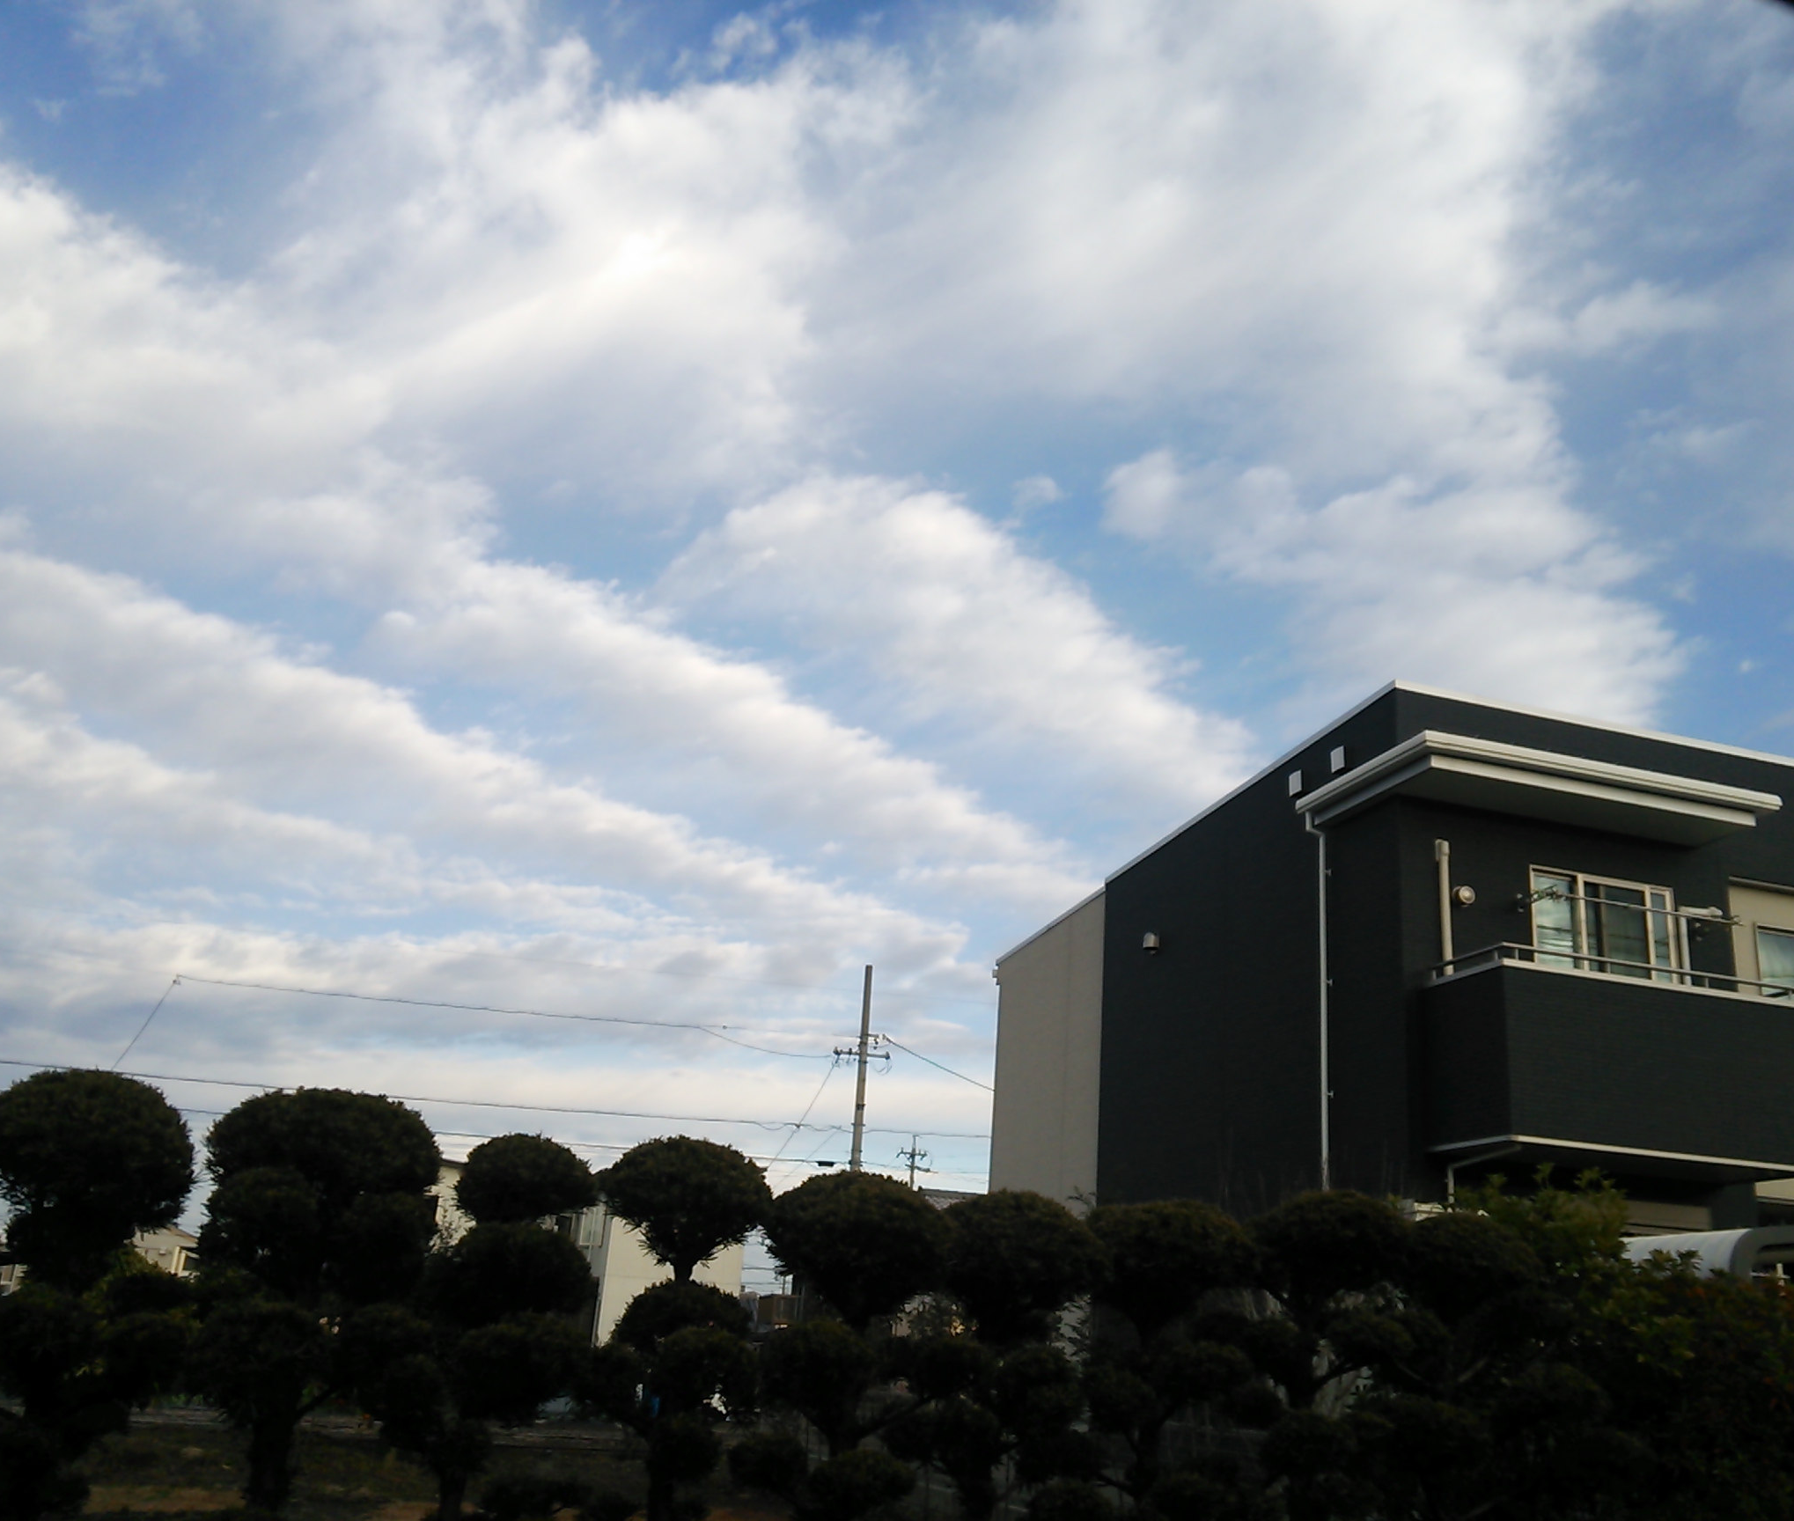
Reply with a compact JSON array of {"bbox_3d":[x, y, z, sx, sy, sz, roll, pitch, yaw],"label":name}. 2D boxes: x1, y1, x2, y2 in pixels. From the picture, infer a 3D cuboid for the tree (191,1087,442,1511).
[{"bbox_3d":[-3.214,2.990,9.170,1.280,2.203,1.220,5,-20,0],"label":"tree"}]

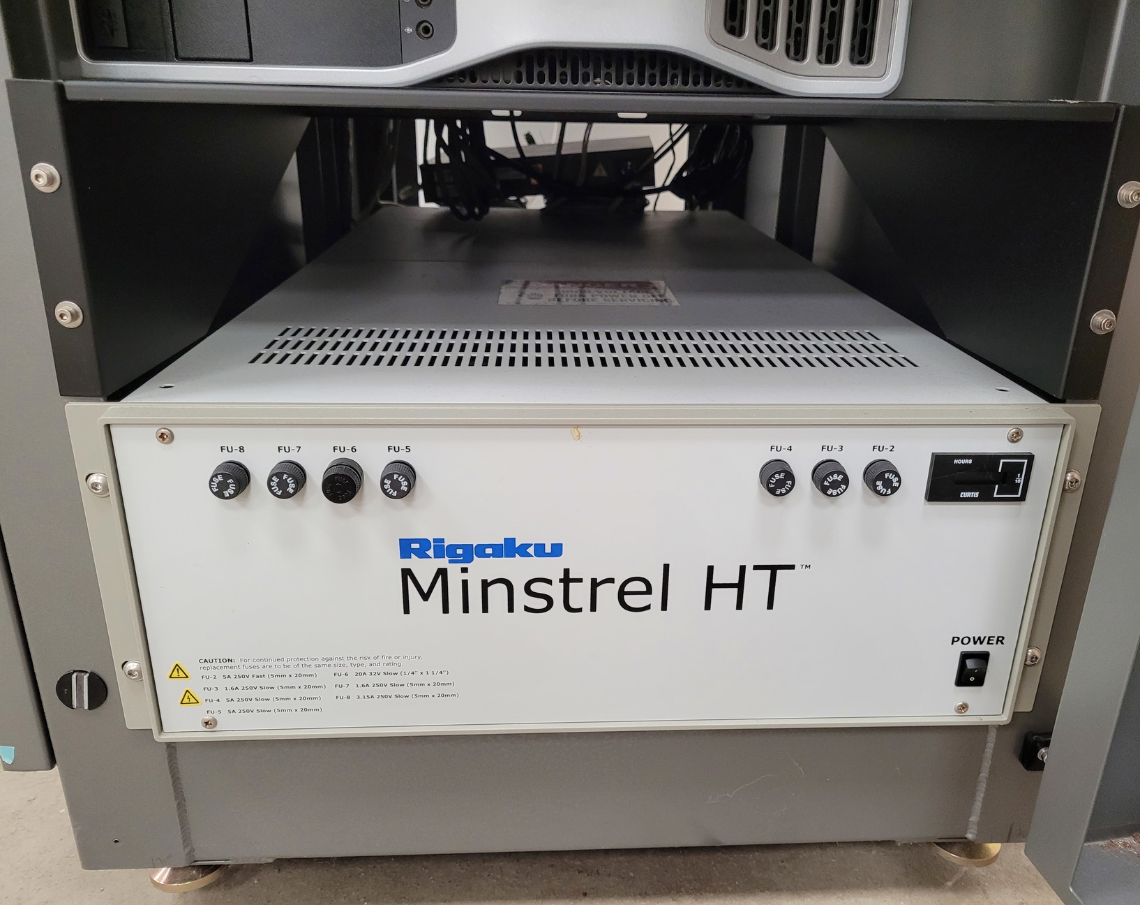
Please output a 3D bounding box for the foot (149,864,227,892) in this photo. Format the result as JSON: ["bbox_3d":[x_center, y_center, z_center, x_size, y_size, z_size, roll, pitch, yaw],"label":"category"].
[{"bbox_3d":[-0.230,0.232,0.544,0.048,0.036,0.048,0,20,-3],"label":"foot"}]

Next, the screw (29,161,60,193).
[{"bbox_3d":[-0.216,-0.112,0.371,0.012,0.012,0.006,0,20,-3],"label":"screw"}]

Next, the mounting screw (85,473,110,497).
[{"bbox_3d":[-0.218,0.016,0.420,0.011,0.011,0.004,0,20,-3],"label":"mounting screw"}]

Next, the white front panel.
[{"bbox_3d":[0.013,0.062,0.446,0.440,0.167,0.005,0,20,-3],"label":"white front panel"}]

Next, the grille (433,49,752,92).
[{"bbox_3d":[0.015,-0.188,0.450,0.168,0.023,0.005,0,20,-3],"label":"grille"}]

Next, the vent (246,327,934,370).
[{"bbox_3d":[0.010,-0.063,0.534,0.366,0.003,0.093,0,20,-3],"label":"vent"}]

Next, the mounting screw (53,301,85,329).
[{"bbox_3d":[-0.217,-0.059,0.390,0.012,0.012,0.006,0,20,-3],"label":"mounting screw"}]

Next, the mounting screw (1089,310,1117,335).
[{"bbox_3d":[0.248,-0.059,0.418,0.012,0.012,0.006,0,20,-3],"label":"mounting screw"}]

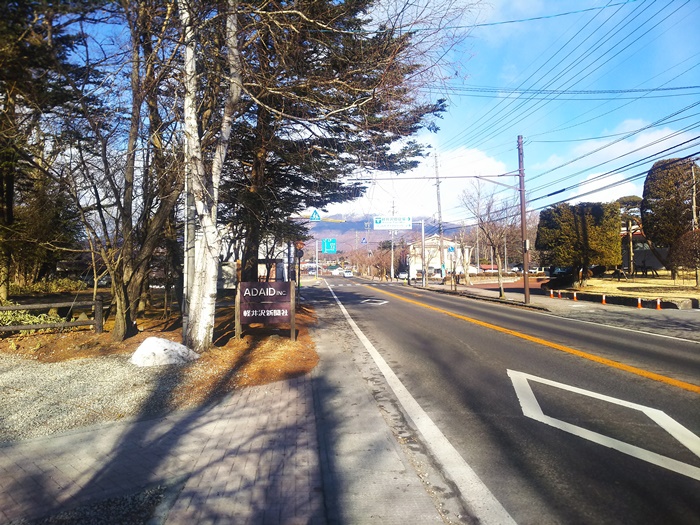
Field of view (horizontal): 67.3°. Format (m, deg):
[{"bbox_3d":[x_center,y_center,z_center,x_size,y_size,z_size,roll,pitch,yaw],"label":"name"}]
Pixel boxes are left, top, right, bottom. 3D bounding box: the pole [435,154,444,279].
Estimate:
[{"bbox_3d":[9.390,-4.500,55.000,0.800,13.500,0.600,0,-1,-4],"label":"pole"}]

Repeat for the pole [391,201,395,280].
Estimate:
[{"bbox_3d":[7.190,-3.850,89.000,0.650,13.300,0.500,0,-1,-4],"label":"pole"}]

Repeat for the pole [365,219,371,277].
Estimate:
[{"bbox_3d":[4.180,-3.480,122.000,1.100,13.500,0.600,0,-1,-4],"label":"pole"}]

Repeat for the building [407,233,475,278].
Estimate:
[{"bbox_3d":[13.700,-0.750,86.000,10.500,7.000,12.000,0,-1,-4],"label":"building"}]

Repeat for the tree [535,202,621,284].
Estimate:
[{"bbox_3d":[13.850,-1.080,32.000,5.000,5.100,4.500,0,-1,-4],"label":"tree"}]

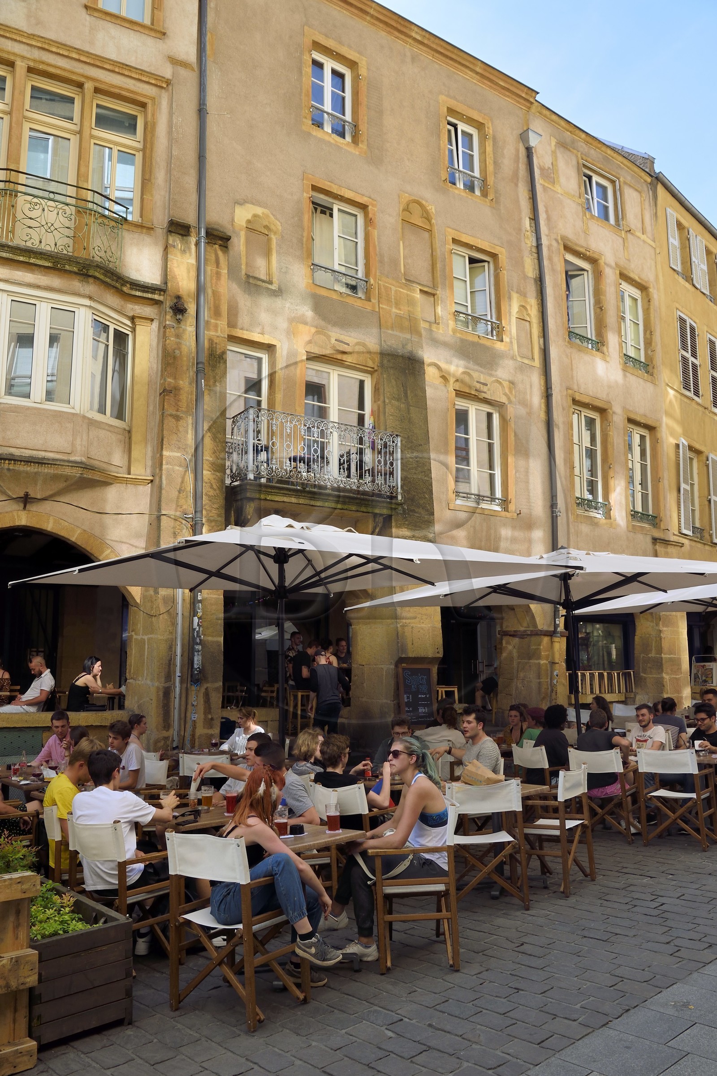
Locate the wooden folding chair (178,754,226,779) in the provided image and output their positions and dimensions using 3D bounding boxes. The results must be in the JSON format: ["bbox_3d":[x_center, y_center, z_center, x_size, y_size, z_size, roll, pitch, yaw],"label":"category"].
[{"bbox_3d":[-1.570,2.640,8.600,0.560,0.870,0.480,-1,-9,3],"label":"wooden folding chair"}]

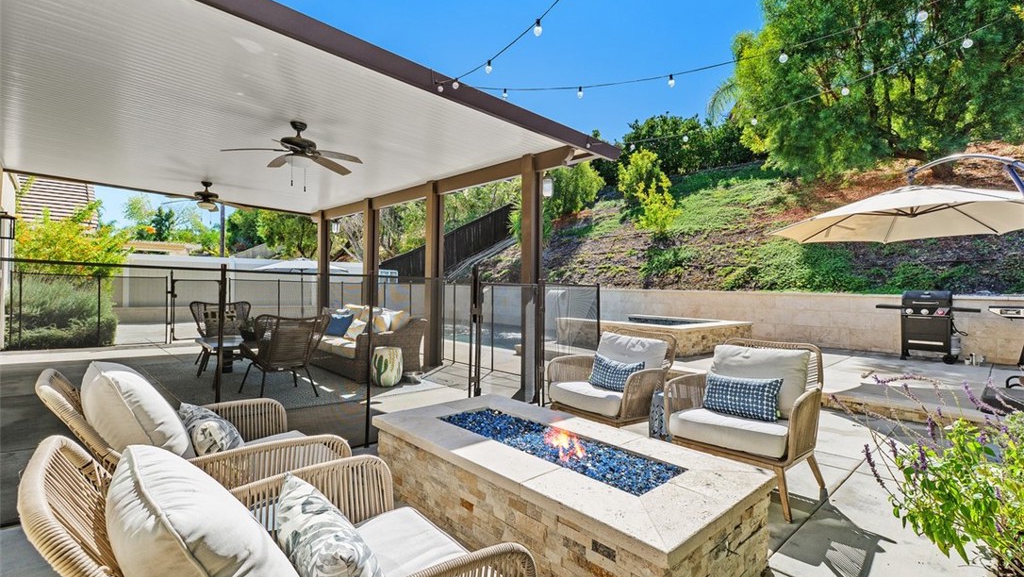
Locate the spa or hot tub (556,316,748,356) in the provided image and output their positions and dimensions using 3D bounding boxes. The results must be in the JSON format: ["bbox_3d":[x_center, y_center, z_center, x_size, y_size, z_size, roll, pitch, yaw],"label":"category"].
[{"bbox_3d":[2.500,0.786,8.220,2.200,0.430,2.500,-1,2,-41],"label":"spa or hot tub"}]

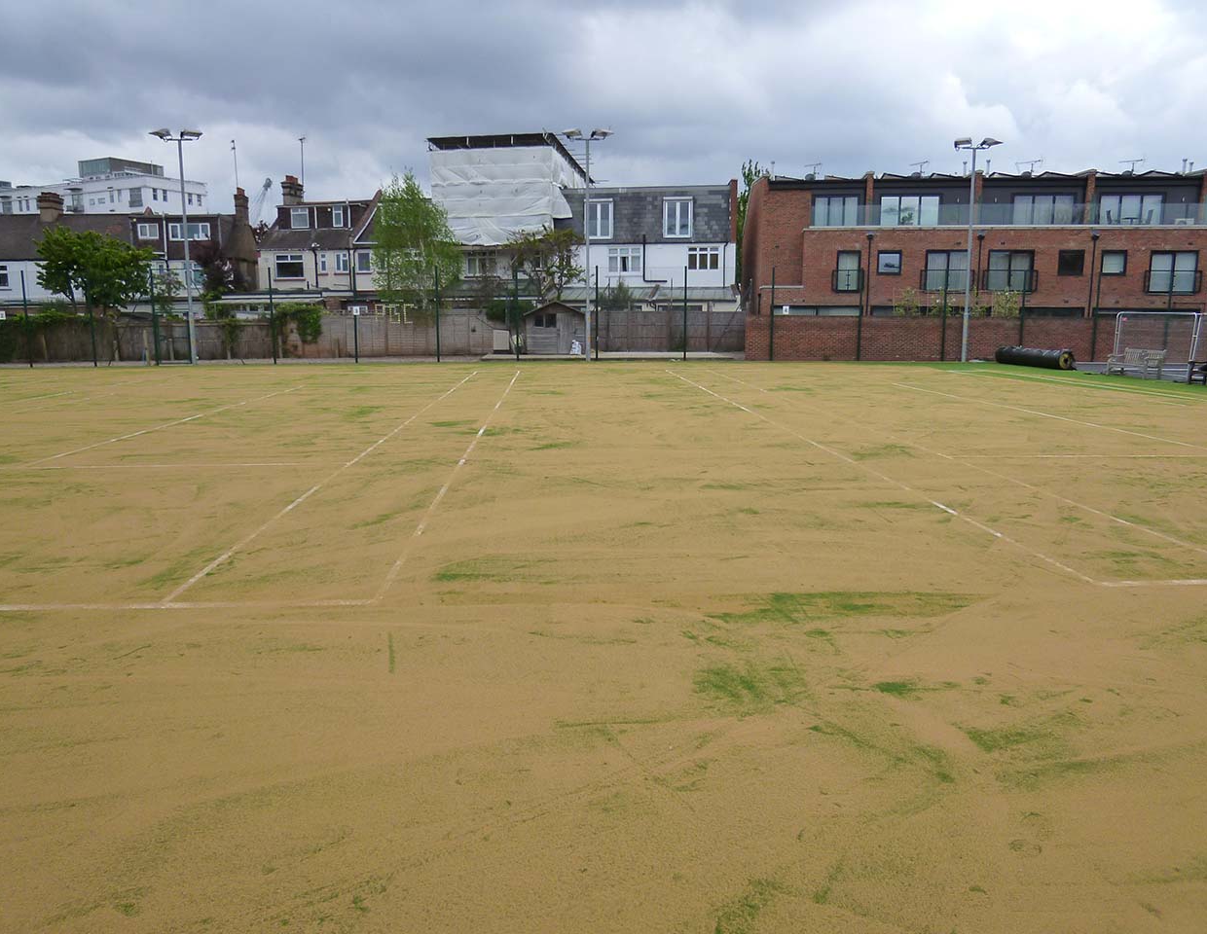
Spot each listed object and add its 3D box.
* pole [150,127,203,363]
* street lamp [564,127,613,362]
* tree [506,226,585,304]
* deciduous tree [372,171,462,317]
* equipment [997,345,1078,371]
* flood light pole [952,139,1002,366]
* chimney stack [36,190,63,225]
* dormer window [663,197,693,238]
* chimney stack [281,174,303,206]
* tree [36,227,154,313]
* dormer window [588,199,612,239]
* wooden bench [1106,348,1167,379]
[{"bbox_3d":[-15.992,-8.370,33.037,2.000,8.710,0.800,-1,10,-3],"label":"pole"},{"bbox_3d":[-0.608,-8.600,33.864,1.930,8.853,0.800,-1,10,-3],"label":"street lamp"},{"bbox_3d":[-2.745,-8.409,41.165,3.700,5.943,3.500,0,10,3],"label":"tree"},{"bbox_3d":[-8.489,-9.199,39.501,3.900,8.086,3.800,0,10,3],"label":"deciduous tree"},{"bbox_3d":[15.603,-4.034,31.440,0.680,0.680,4.200,-1,10,-3],"label":"equipment"},{"bbox_3d":[14.480,-8.463,33.949,1.900,8.533,0.800,-1,10,-3],"label":"flood light pole"},{"bbox_3d":[-30.857,-14.475,48.214,0.850,1.729,0.900,1,10,8],"label":"chimney stack"},{"bbox_3d":[3.869,-12.913,44.737,1.550,2.021,0.450,1,10,5],"label":"dormer window"},{"bbox_3d":[-16.939,-15.093,47.091,0.650,1.530,1.250,2,10,9],"label":"chimney stack"},{"bbox_3d":[-23.272,-8.068,39.699,4.800,5.812,4.700,0,10,3],"label":"tree"},{"bbox_3d":[-0.254,-12.912,45.041,1.500,2.011,0.450,1,10,5],"label":"dormer window"},{"bbox_3d":[15.942,-3.167,25.890,0.620,0.900,1.750,-1,10,-3],"label":"wooden bench"}]

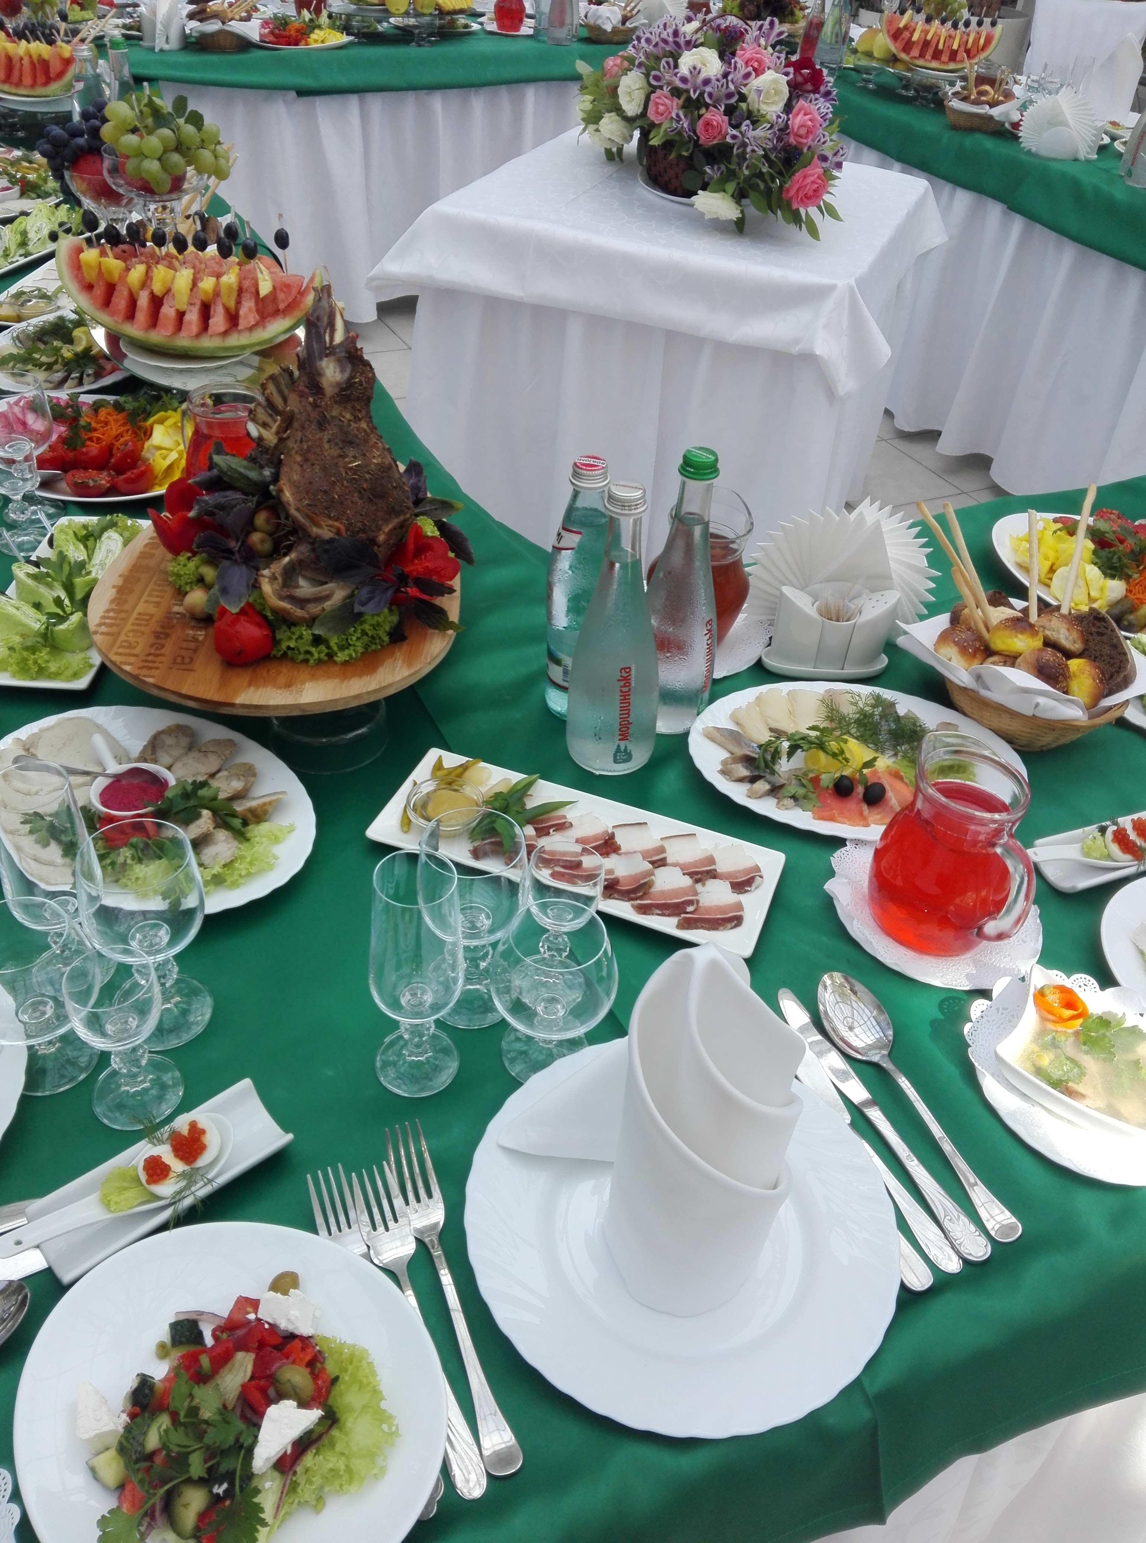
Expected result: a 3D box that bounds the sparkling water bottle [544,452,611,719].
[{"bbox_3d":[0.011,-0.155,1.035,0.066,0.237,0.066,3,38,-2],"label":"sparkling water bottle"}]

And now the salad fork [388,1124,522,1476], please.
[{"bbox_3d":[-0.067,0.273,0.651,0.027,0.019,0.206,-11,42,-17],"label":"salad fork"}]

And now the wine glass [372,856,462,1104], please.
[{"bbox_3d":[-0.094,0.124,0.723,0.058,0.164,0.058,-1,38,-8],"label":"wine glass"}]

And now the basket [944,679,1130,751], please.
[{"bbox_3d":[0.401,-0.077,1.084,0.182,0.062,0.195,4,39,0],"label":"basket"}]

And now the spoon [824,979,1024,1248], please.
[{"bbox_3d":[0.216,0.201,0.761,0.045,0.023,0.209,-10,42,-17],"label":"spoon"}]

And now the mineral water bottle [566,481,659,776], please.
[{"bbox_3d":[0.037,-0.116,0.980,0.077,0.245,0.077,-4,38,-10],"label":"mineral water bottle"}]

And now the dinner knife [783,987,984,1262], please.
[{"bbox_3d":[0.187,0.214,0.753,0.022,0.009,0.210,-13,42,-20],"label":"dinner knife"}]

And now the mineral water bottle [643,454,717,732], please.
[{"bbox_3d":[0.094,-0.153,1.032,0.077,0.248,0.077,3,38,-2],"label":"mineral water bottle"}]

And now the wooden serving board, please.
[{"bbox_3d":[-0.238,-0.138,0.989,0.304,0.013,0.304,4,39,0],"label":"wooden serving board"}]

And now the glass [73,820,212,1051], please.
[{"bbox_3d":[-0.263,0.104,0.750,0.070,0.141,0.070,-12,41,-20],"label":"glass"}]

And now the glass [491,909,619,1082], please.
[{"bbox_3d":[-0.011,0.139,0.747,0.080,0.110,0.080,4,39,0],"label":"glass"}]

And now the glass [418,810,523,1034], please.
[{"bbox_3d":[-0.065,0.098,0.778,0.070,0.141,0.070,1,38,-5],"label":"glass"}]

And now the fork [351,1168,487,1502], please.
[{"bbox_3d":[-0.082,0.286,0.633,0.026,0.018,0.186,-11,40,-19],"label":"fork"}]

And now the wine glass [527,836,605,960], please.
[{"bbox_3d":[-0.010,0.105,0.800,0.053,0.110,0.053,4,38,0],"label":"wine glass"}]

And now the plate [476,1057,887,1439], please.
[{"bbox_3d":[0.061,0.257,0.682,0.245,0.024,0.245,3,38,-2],"label":"plate"}]

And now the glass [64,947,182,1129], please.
[{"bbox_3d":[-0.263,0.156,0.707,0.055,0.106,0.055,4,39,0],"label":"glass"}]

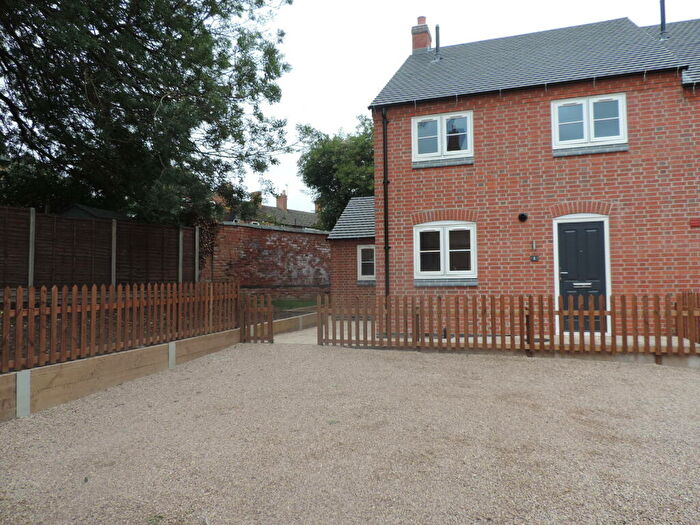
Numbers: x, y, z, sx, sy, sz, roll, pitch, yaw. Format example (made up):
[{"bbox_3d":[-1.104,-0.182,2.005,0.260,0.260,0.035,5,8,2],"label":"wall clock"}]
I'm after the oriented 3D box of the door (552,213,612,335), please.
[{"bbox_3d":[4.140,0.201,8.650,0.910,2.150,0.100,-1,-3,19],"label":"door"}]

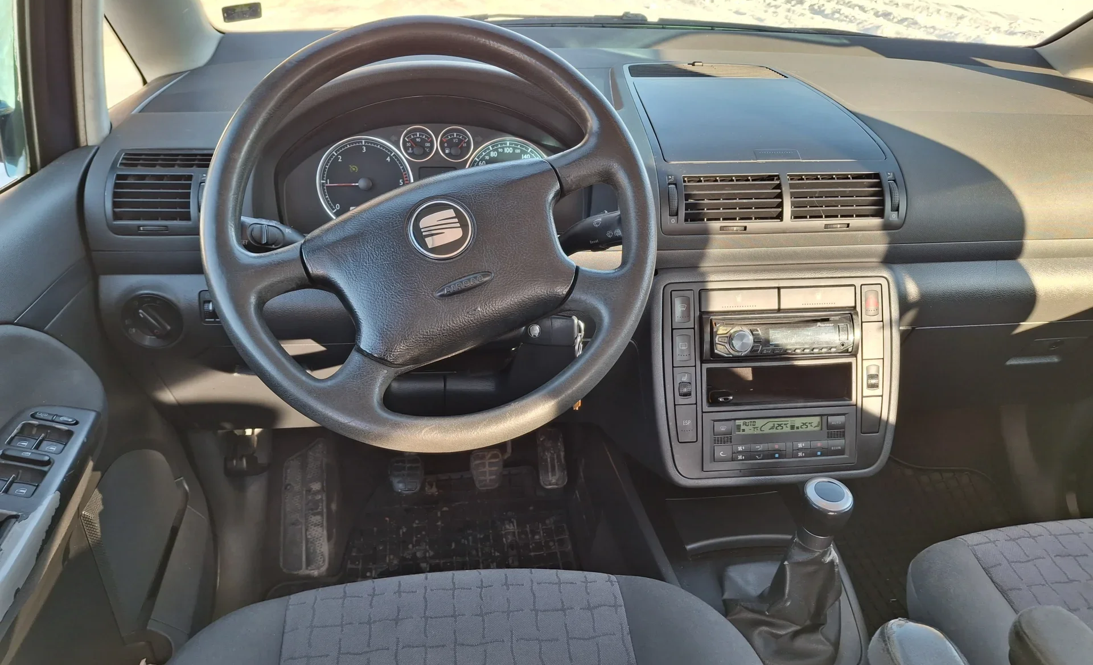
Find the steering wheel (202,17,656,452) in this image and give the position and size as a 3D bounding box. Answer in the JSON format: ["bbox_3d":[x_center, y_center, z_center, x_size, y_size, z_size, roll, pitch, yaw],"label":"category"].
[{"bbox_3d":[-0.094,-0.083,0.696,0.385,0.385,0.100,-13,-4,-5],"label":"steering wheel"}]

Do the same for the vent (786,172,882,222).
[{"bbox_3d":[0.351,-0.166,0.965,0.118,0.058,0.030,-1,14,-4],"label":"vent"}]

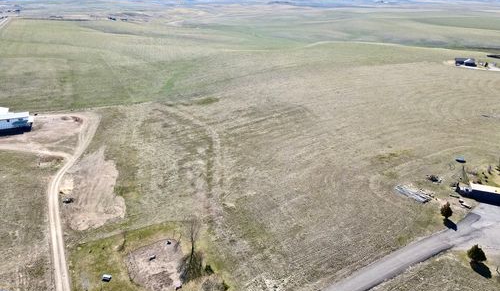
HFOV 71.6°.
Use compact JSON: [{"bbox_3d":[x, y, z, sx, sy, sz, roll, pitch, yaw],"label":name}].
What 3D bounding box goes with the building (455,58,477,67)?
[{"bbox_3d":[201.983,-78.003,323.538,16.200,5.800,11.000,9,25,19],"label":"building"}]

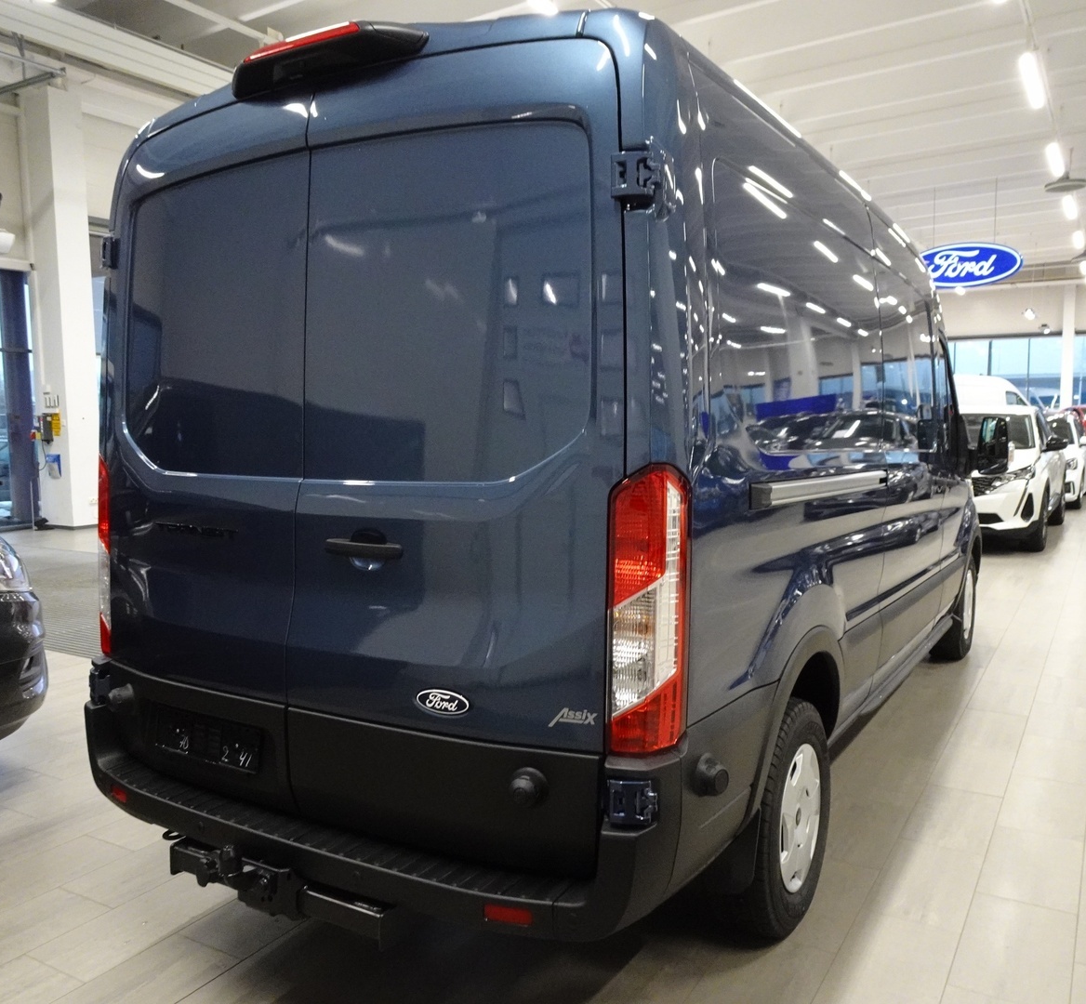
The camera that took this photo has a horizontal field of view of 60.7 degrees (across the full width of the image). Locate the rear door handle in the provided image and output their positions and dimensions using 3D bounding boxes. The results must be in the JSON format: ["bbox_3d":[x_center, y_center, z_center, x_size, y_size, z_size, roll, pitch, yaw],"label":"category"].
[{"bbox_3d":[-0.429,0.116,2.211,0.250,0.045,0.050,2,6,29],"label":"rear door handle"}]

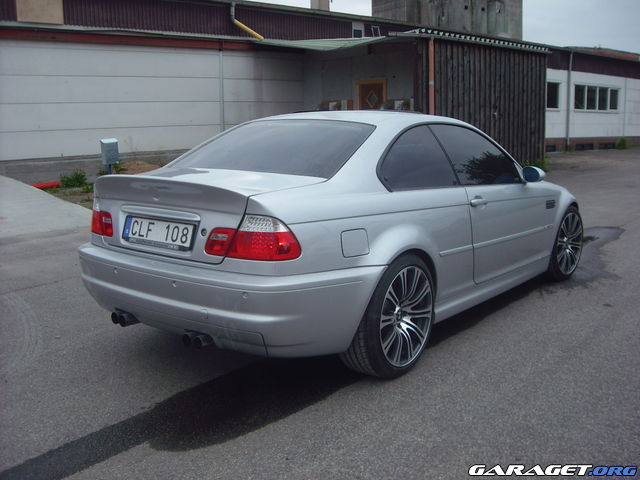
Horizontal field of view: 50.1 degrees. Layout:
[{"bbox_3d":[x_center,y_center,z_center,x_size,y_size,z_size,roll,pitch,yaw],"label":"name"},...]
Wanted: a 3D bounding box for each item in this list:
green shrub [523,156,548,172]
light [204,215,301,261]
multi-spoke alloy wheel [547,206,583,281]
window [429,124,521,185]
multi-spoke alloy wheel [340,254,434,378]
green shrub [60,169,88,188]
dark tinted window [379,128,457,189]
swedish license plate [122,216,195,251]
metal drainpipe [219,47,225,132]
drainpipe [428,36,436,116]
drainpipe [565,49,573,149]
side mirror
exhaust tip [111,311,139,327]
[{"bbox_3d":[6.080,-2.130,19.300,0.800,0.500,0.600,-9,13,-40],"label":"green shrub"},{"bbox_3d":[-0.292,-0.019,2.957,0.450,0.195,0.190,7,12,37],"label":"light"},{"bbox_3d":[2.008,0.015,5.753,0.230,0.645,0.645,8,13,40],"label":"multi-spoke alloy wheel"},{"bbox_3d":[1.063,-0.565,4.561,0.060,0.439,1.060,-22,-6,38],"label":"window"},{"bbox_3d":[0.363,0.391,3.687,0.250,0.650,0.650,7,12,37],"label":"multi-spoke alloy wheel"},{"bbox_3d":[-5.261,-1.312,14.600,0.550,0.440,0.500,-9,12,-38],"label":"green shrub"},{"bbox_3d":[0.546,-0.468,3.905,0.060,0.380,0.820,-22,-6,38],"label":"dark tinted window"},{"bbox_3d":[-0.791,-0.037,3.337,0.520,0.120,0.020,7,-4,37],"label":"swedish license plate"},{"bbox_3d":[-2.583,-3.425,18.169,0.100,3.260,0.100,-9,12,-38],"label":"metal drainpipe"},{"bbox_3d":[2.753,-3.303,16.800,0.110,3.300,0.110,-9,13,-40],"label":"drainpipe"},{"bbox_3d":[10.560,-5.914,29.000,0.110,4.200,0.110,-9,13,-40],"label":"drainpipe"},{"bbox_3d":[1.501,-0.457,4.771,0.188,0.124,0.125,7,12,37],"label":"side mirror"},{"bbox_3d":[-0.997,0.399,3.545,0.158,0.080,0.120,7,12,37],"label":"exhaust tip"}]

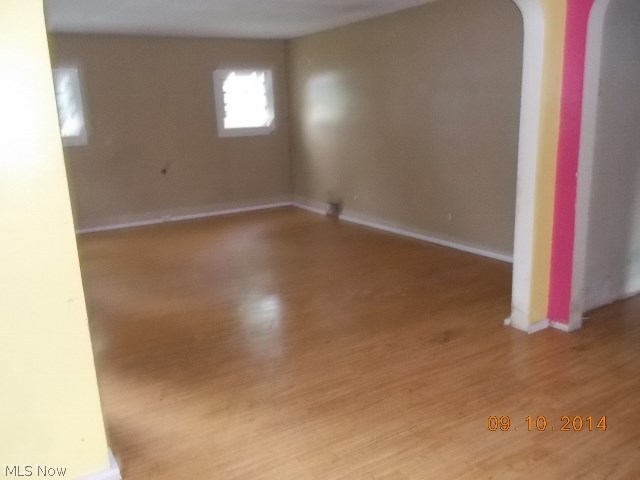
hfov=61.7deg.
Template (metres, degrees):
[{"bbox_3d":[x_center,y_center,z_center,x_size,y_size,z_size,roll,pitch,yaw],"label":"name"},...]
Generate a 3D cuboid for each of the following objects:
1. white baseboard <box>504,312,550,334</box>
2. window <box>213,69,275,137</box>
[{"bbox_3d":[1.335,0.529,3.448,0.207,0.056,0.177,-10,15,-30],"label":"white baseboard"},{"bbox_3d":[-1.074,-1.976,7.757,0.905,0.920,0.101,-10,15,-30],"label":"window"}]

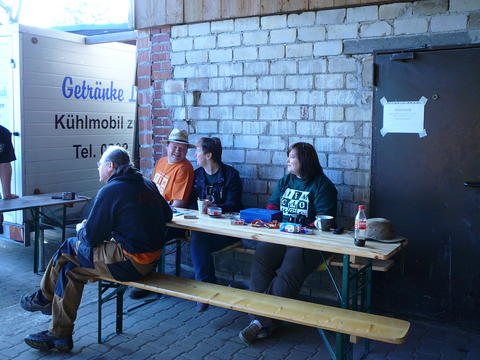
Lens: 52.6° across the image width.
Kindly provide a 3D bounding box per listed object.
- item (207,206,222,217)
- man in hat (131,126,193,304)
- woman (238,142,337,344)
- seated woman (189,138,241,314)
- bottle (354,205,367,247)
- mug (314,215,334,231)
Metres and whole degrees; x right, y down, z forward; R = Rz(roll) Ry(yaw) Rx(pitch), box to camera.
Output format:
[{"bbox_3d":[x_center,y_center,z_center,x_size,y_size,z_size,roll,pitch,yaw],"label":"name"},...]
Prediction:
[{"bbox_3d":[-0.201,0.254,3.887,0.110,0.055,0.100,-1,7,-3],"label":"item"},{"bbox_3d":[-0.683,0.270,4.323,0.560,1.460,0.700,4,8,31],"label":"man in hat"},{"bbox_3d":[0.368,0.408,3.577,0.570,1.360,0.820,4,8,31],"label":"woman"},{"bbox_3d":[-0.225,0.343,4.044,0.500,1.380,0.680,4,8,31],"label":"seated woman"},{"bbox_3d":[0.730,0.278,2.927,0.064,0.235,0.064,2,7,14],"label":"bottle"},{"bbox_3d":[0.586,0.302,3.339,0.125,0.088,0.097,-5,9,-36],"label":"mug"}]

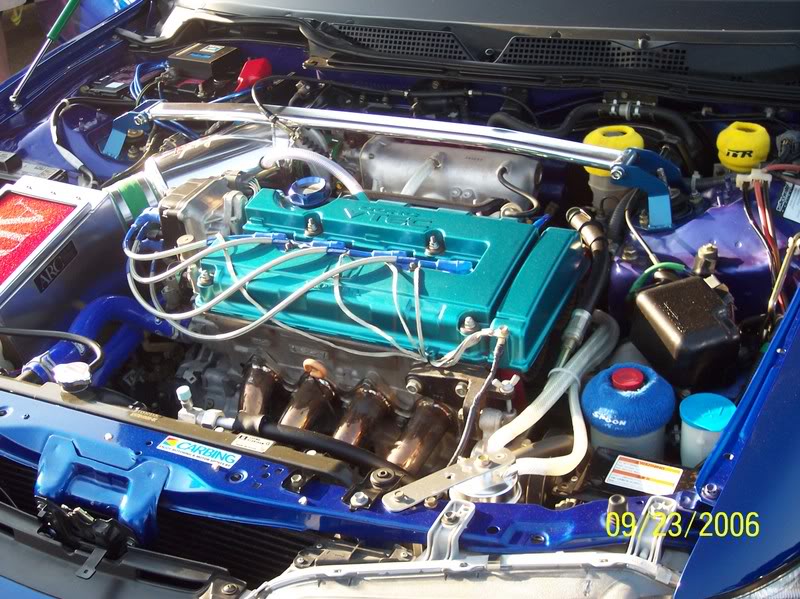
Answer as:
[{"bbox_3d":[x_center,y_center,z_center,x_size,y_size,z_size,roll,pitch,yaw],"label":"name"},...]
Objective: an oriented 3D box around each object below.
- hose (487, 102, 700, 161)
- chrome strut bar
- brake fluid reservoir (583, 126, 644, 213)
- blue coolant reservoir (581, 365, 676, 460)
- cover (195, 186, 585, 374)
[{"bbox_3d":[0.303,-0.266,1.834,0.345,0.080,0.070,10,40,26],"label":"hose"},{"bbox_3d":[-0.058,-0.254,1.774,0.815,0.042,0.045,9,40,25],"label":"chrome strut bar"},{"bbox_3d":[0.313,-0.190,1.724,0.088,0.120,0.088,10,40,26],"label":"brake fluid reservoir"},{"bbox_3d":[0.260,0.122,1.334,0.102,0.112,0.102,10,40,26],"label":"blue coolant reservoir"},{"bbox_3d":[-0.022,-0.043,1.540,0.475,0.080,0.208,10,43,25],"label":"cover"}]

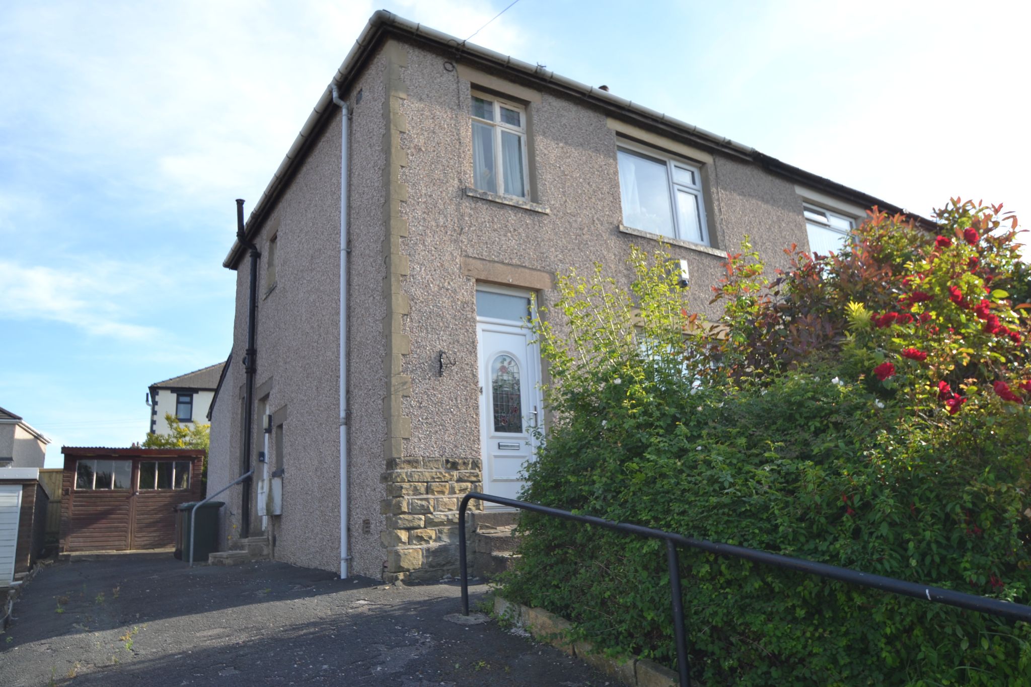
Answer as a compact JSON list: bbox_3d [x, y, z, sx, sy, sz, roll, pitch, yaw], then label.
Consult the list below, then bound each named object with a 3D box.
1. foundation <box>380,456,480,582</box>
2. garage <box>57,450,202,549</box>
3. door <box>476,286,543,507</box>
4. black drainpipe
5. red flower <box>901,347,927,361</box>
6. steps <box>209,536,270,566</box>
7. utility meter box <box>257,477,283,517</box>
[{"bbox_3d":[-0.840,1.748,6.888,1.040,1.150,0.300,6,-17,-33],"label":"foundation"},{"bbox_3d":[-9.411,3.851,16.599,2.720,2.120,4.400,6,-17,-33],"label":"garage"},{"bbox_3d":[-0.047,0.577,7.751,0.860,2.520,0.090,6,-17,-33],"label":"door"},{"bbox_3d":[-4.636,0.308,11.661,0.500,5.870,0.160,6,-17,-33],"label":"black drainpipe"},{"bbox_3d":[1.682,0.046,2.900,0.105,0.060,0.095,-11,-16,30],"label":"red flower"},{"bbox_3d":[-4.224,3.147,10.454,0.620,0.360,1.180,6,-17,-33],"label":"steps"},{"bbox_3d":[-3.534,2.211,9.923,0.202,0.545,0.500,6,-17,-33],"label":"utility meter box"}]

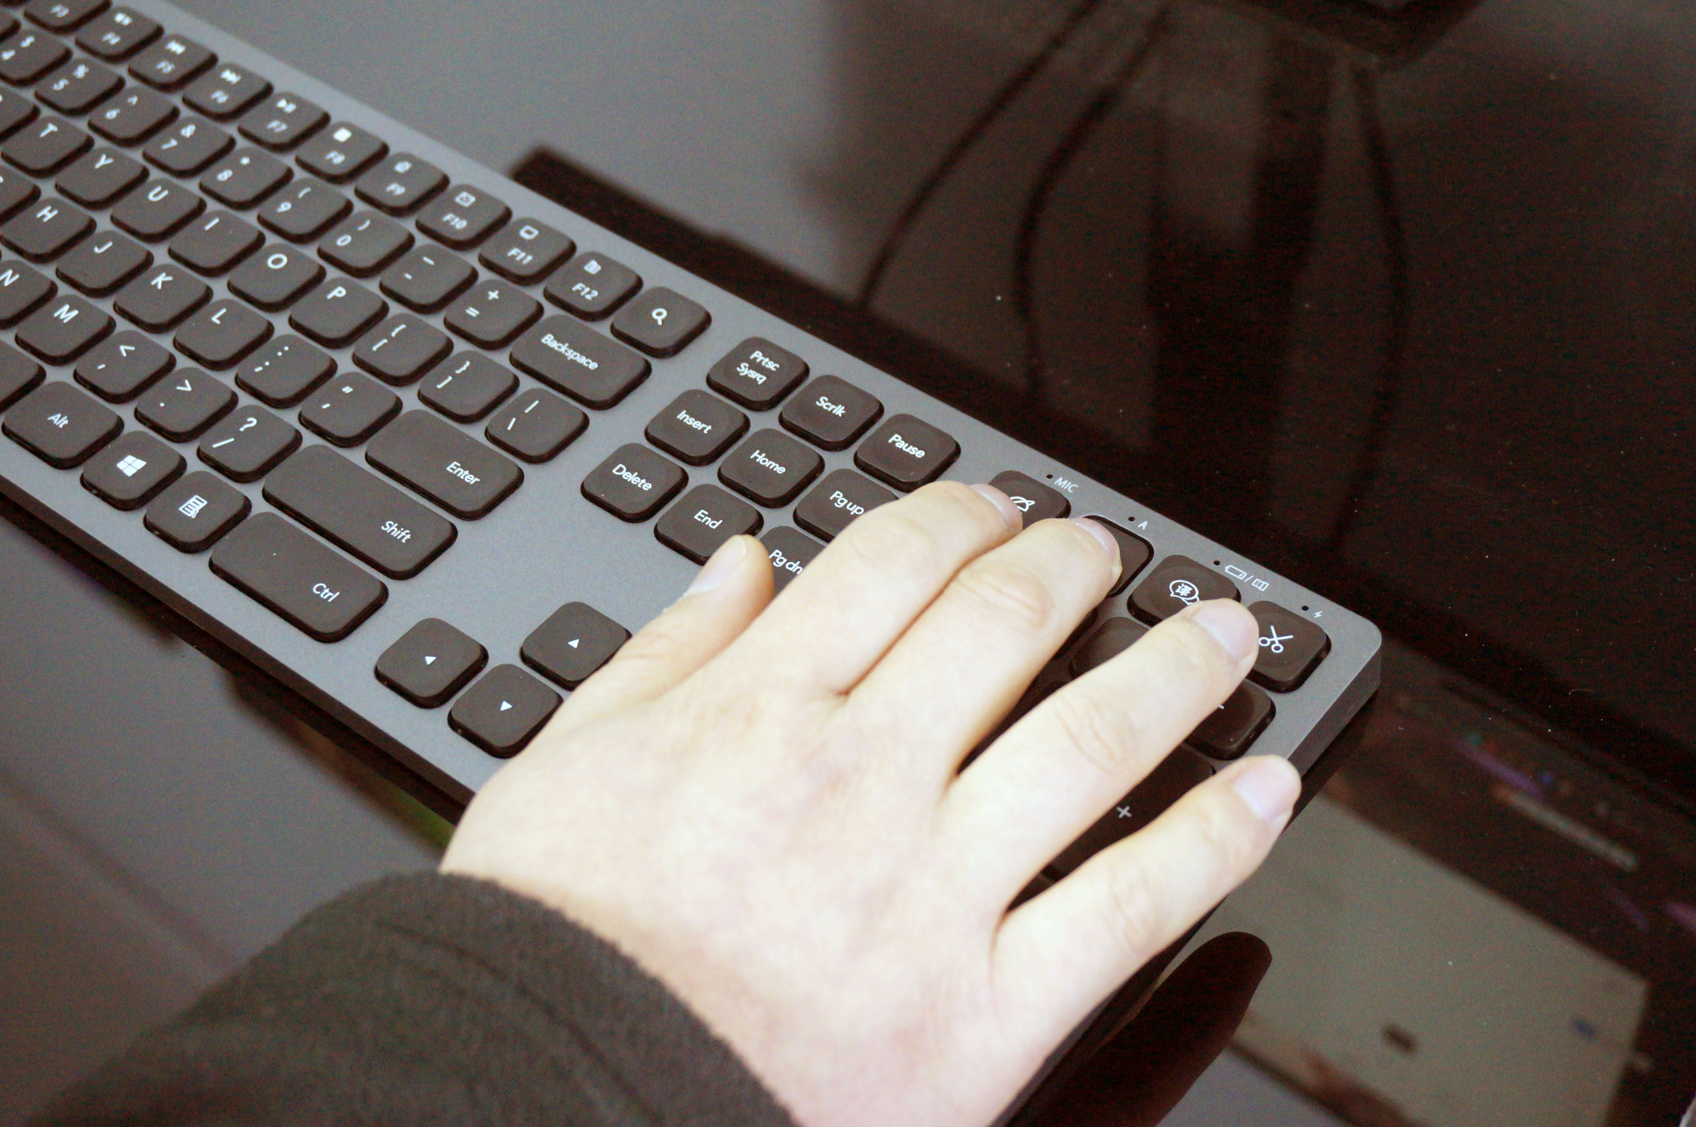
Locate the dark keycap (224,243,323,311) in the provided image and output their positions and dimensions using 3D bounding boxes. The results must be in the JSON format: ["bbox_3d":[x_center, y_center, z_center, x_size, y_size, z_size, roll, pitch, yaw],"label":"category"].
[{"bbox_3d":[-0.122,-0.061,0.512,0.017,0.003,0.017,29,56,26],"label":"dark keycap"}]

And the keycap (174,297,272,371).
[{"bbox_3d":[-0.131,-0.048,0.502,0.017,0.003,0.017,29,55,25],"label":"keycap"}]

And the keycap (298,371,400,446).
[{"bbox_3d":[-0.101,-0.031,0.486,0.017,0.003,0.017,29,55,25],"label":"keycap"}]

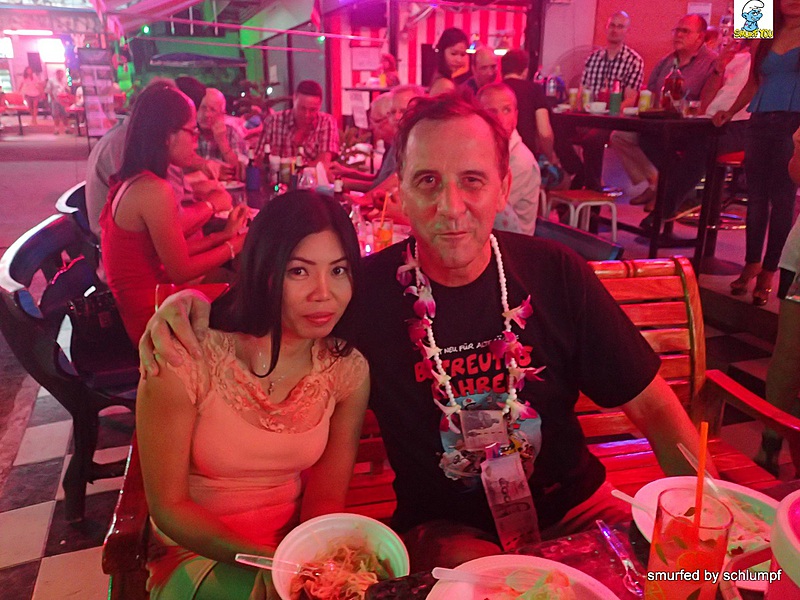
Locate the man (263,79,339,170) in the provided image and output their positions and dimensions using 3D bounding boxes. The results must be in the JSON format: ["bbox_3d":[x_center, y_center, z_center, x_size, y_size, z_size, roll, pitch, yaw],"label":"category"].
[{"bbox_3d":[-0.463,-0.577,3.736,0.520,1.300,0.780,-5,20,-11],"label":"man"}]

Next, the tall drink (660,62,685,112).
[{"bbox_3d":[1.524,-1.184,3.645,0.100,0.280,0.100,7,21,22],"label":"tall drink"}]

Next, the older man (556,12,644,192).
[{"bbox_3d":[1.351,-1.290,4.412,0.520,1.280,0.750,7,21,23],"label":"older man"}]

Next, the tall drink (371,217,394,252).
[{"bbox_3d":[-0.061,-0.204,2.206,0.070,0.130,0.070,-1,19,0],"label":"tall drink"}]

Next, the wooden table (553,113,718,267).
[{"bbox_3d":[1.295,-0.665,3.963,0.580,0.900,0.950,-9,21,-22],"label":"wooden table"}]

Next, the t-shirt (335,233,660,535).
[{"bbox_3d":[0.143,0.150,1.166,0.580,0.580,0.310,-8,19,-2],"label":"t-shirt"}]

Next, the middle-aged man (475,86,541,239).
[{"bbox_3d":[0.293,-0.292,2.888,0.750,1.290,0.480,-11,22,-26],"label":"middle-aged man"}]

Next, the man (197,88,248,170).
[{"bbox_3d":[-0.963,-0.557,3.739,0.500,1.280,0.750,-7,20,-17],"label":"man"}]

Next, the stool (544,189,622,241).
[{"bbox_3d":[1.071,-0.386,3.815,0.330,0.470,0.330,-12,22,-28],"label":"stool"}]

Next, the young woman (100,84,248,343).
[{"bbox_3d":[-0.591,-0.022,2.159,0.680,1.300,0.450,-9,21,-20],"label":"young woman"}]

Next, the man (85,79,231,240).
[{"bbox_3d":[-0.835,-0.215,2.694,0.750,1.320,0.500,-9,21,-22],"label":"man"}]

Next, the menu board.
[{"bbox_3d":[-4.002,-2.686,8.564,0.500,1.220,0.100,-10,21,-23],"label":"menu board"}]

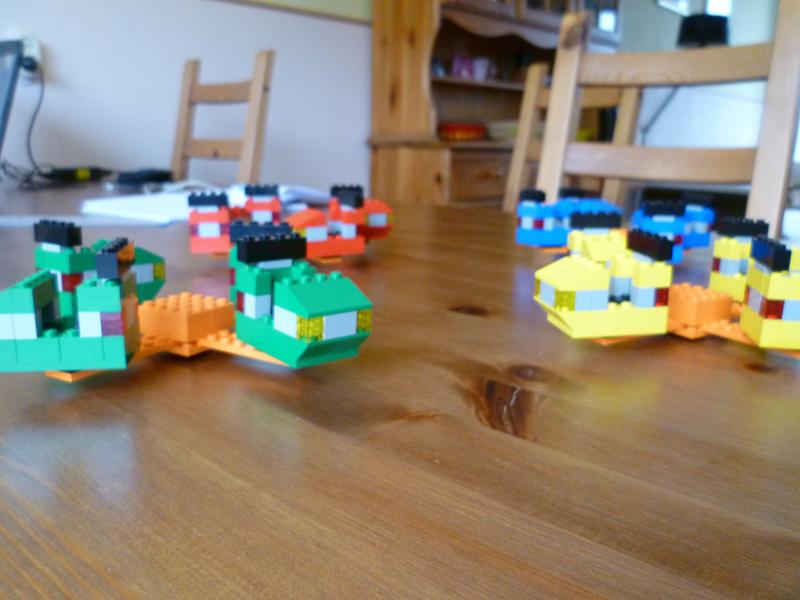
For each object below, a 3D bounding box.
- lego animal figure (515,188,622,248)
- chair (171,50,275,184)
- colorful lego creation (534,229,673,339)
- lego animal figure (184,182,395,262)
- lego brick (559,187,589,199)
[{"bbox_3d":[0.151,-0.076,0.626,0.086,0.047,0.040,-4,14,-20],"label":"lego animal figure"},{"bbox_3d":[-0.568,-0.060,1.655,0.395,1.035,0.480,12,17,39],"label":"chair"},{"bbox_3d":[0.099,-0.009,0.340,0.056,0.046,0.032,-1,14,-10],"label":"colorful lego creation"},{"bbox_3d":[-0.093,-0.068,0.592,0.156,0.055,0.152,3,14,8],"label":"lego animal figure"},{"bbox_3d":[0.168,-0.103,0.663,0.008,0.011,0.032,-4,14,-21],"label":"lego brick"}]

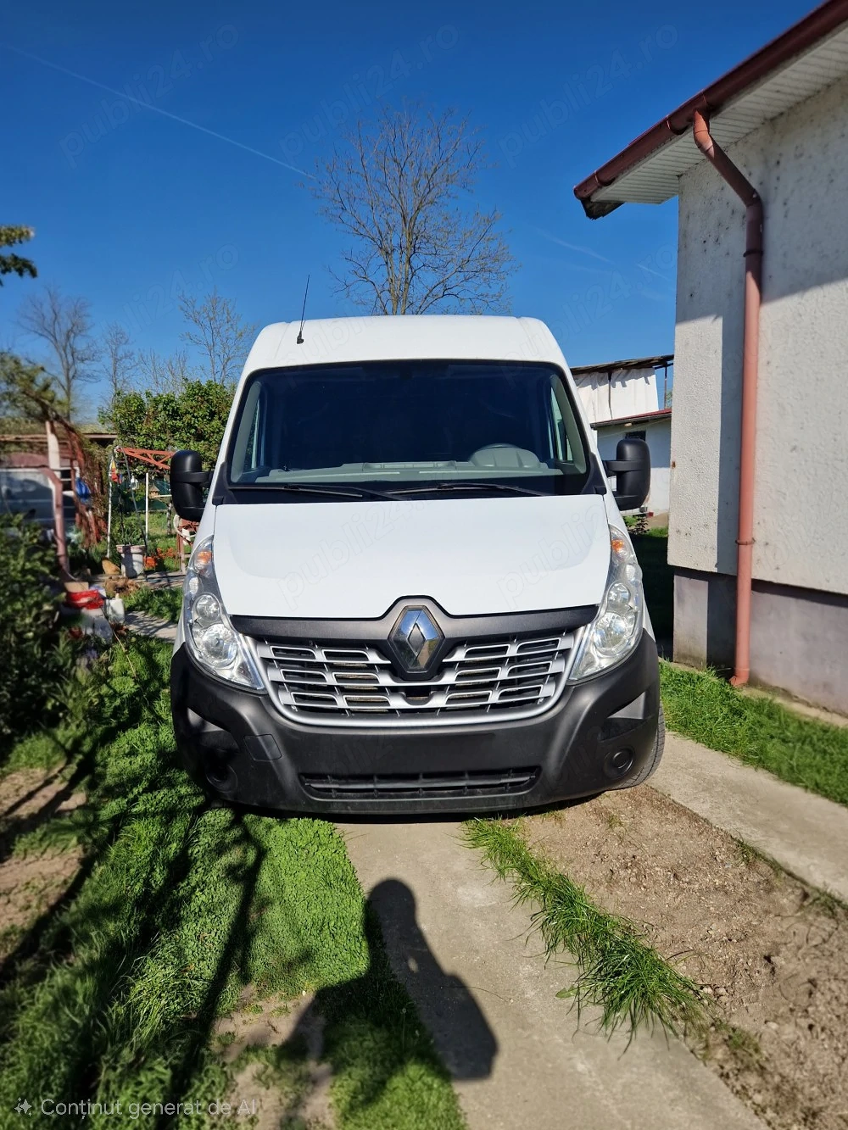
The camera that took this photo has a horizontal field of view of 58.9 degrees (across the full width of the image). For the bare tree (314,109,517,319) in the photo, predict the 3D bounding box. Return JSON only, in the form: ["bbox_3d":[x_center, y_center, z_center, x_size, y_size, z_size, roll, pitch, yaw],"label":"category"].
[{"bbox_3d":[-0.211,-5.680,17.953,4.967,10.077,4.967,-1,7,0],"label":"bare tree"}]

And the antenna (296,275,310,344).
[{"bbox_3d":[-0.673,-1.449,4.238,0.030,0.485,0.045,4,-21,-2],"label":"antenna"}]

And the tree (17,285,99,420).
[{"bbox_3d":[-13.465,-6.054,28.540,3.243,8.870,3.243,-4,7,-24],"label":"tree"}]

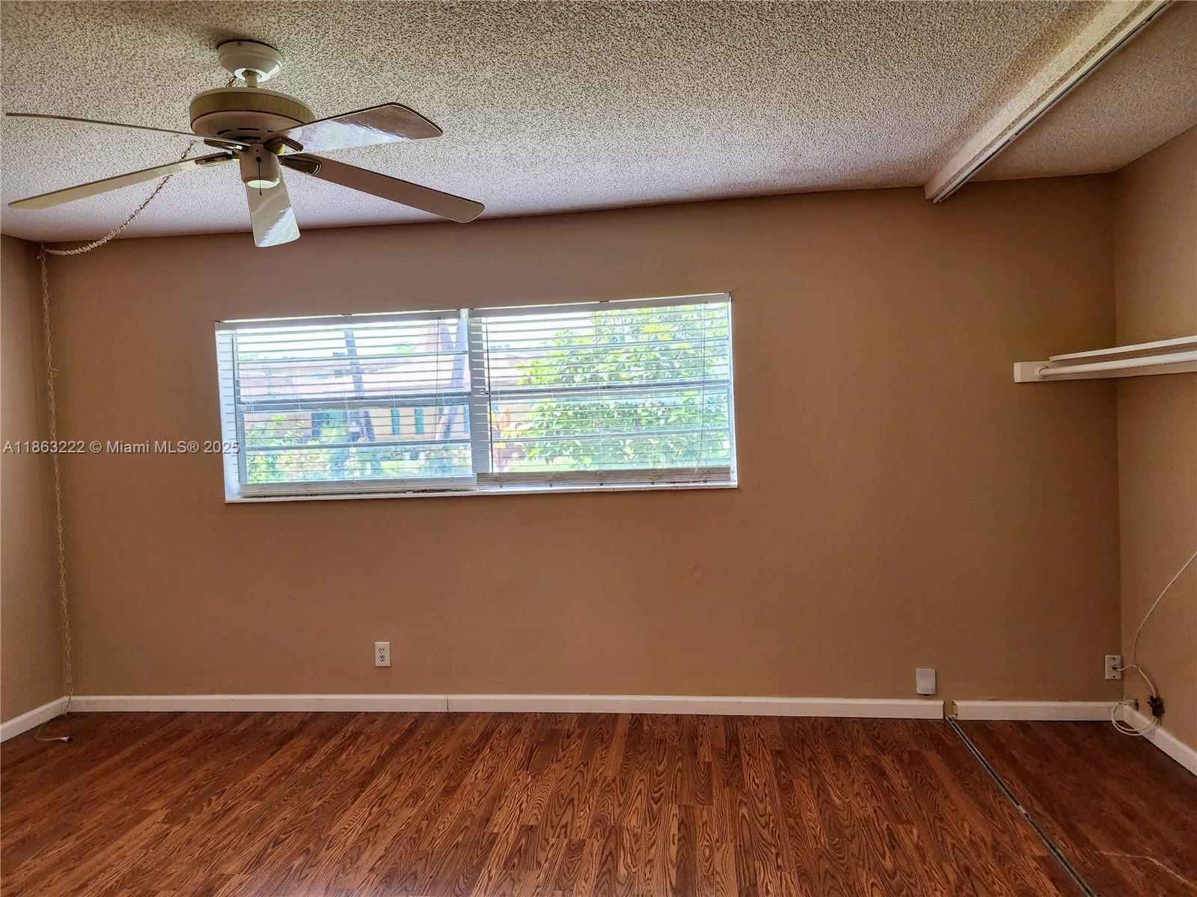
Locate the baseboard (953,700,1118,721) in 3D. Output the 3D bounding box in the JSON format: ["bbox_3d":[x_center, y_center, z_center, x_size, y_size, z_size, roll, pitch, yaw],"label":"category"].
[{"bbox_3d":[2.008,1.202,3.638,0.727,0.087,0.018,-2,2,7],"label":"baseboard"}]

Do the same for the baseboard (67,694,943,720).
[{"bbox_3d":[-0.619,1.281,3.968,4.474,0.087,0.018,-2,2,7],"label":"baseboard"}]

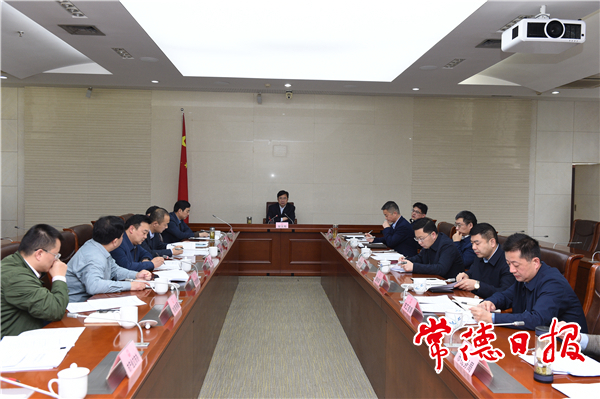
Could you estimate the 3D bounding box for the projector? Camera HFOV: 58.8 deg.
[{"bbox_3d":[2.337,-1.569,5.152,0.570,0.200,0.490,0,2,-3],"label":"projector"}]

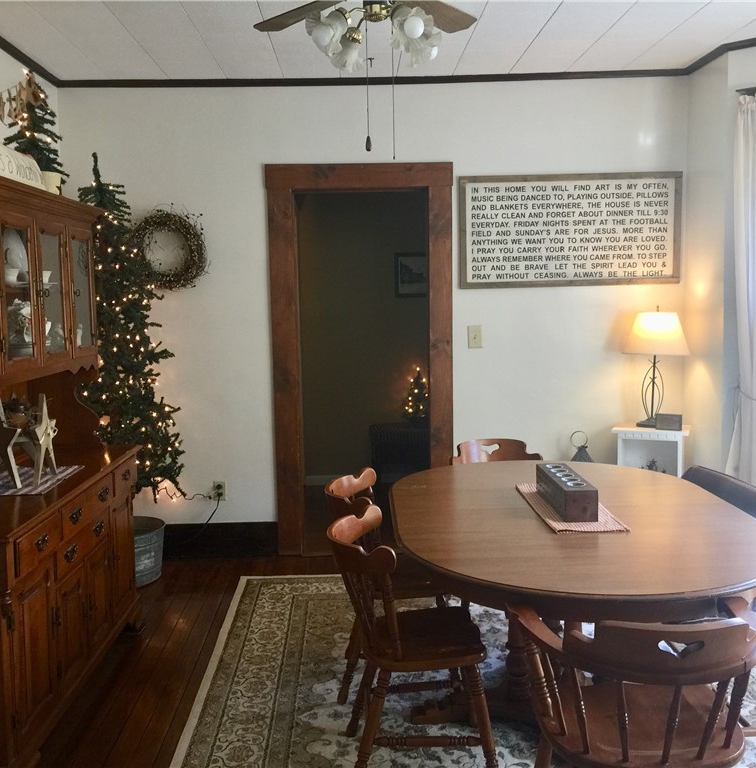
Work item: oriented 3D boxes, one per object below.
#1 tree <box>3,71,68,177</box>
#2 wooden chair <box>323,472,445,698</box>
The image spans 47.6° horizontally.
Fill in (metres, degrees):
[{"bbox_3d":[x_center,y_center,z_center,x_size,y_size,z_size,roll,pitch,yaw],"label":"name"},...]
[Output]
[{"bbox_3d":[-1.329,-0.949,3.341,0.260,0.480,0.260,-1,6,-1],"label":"tree"},{"bbox_3d":[0.067,0.749,3.255,0.500,0.790,0.470,-1,6,-1],"label":"wooden chair"}]

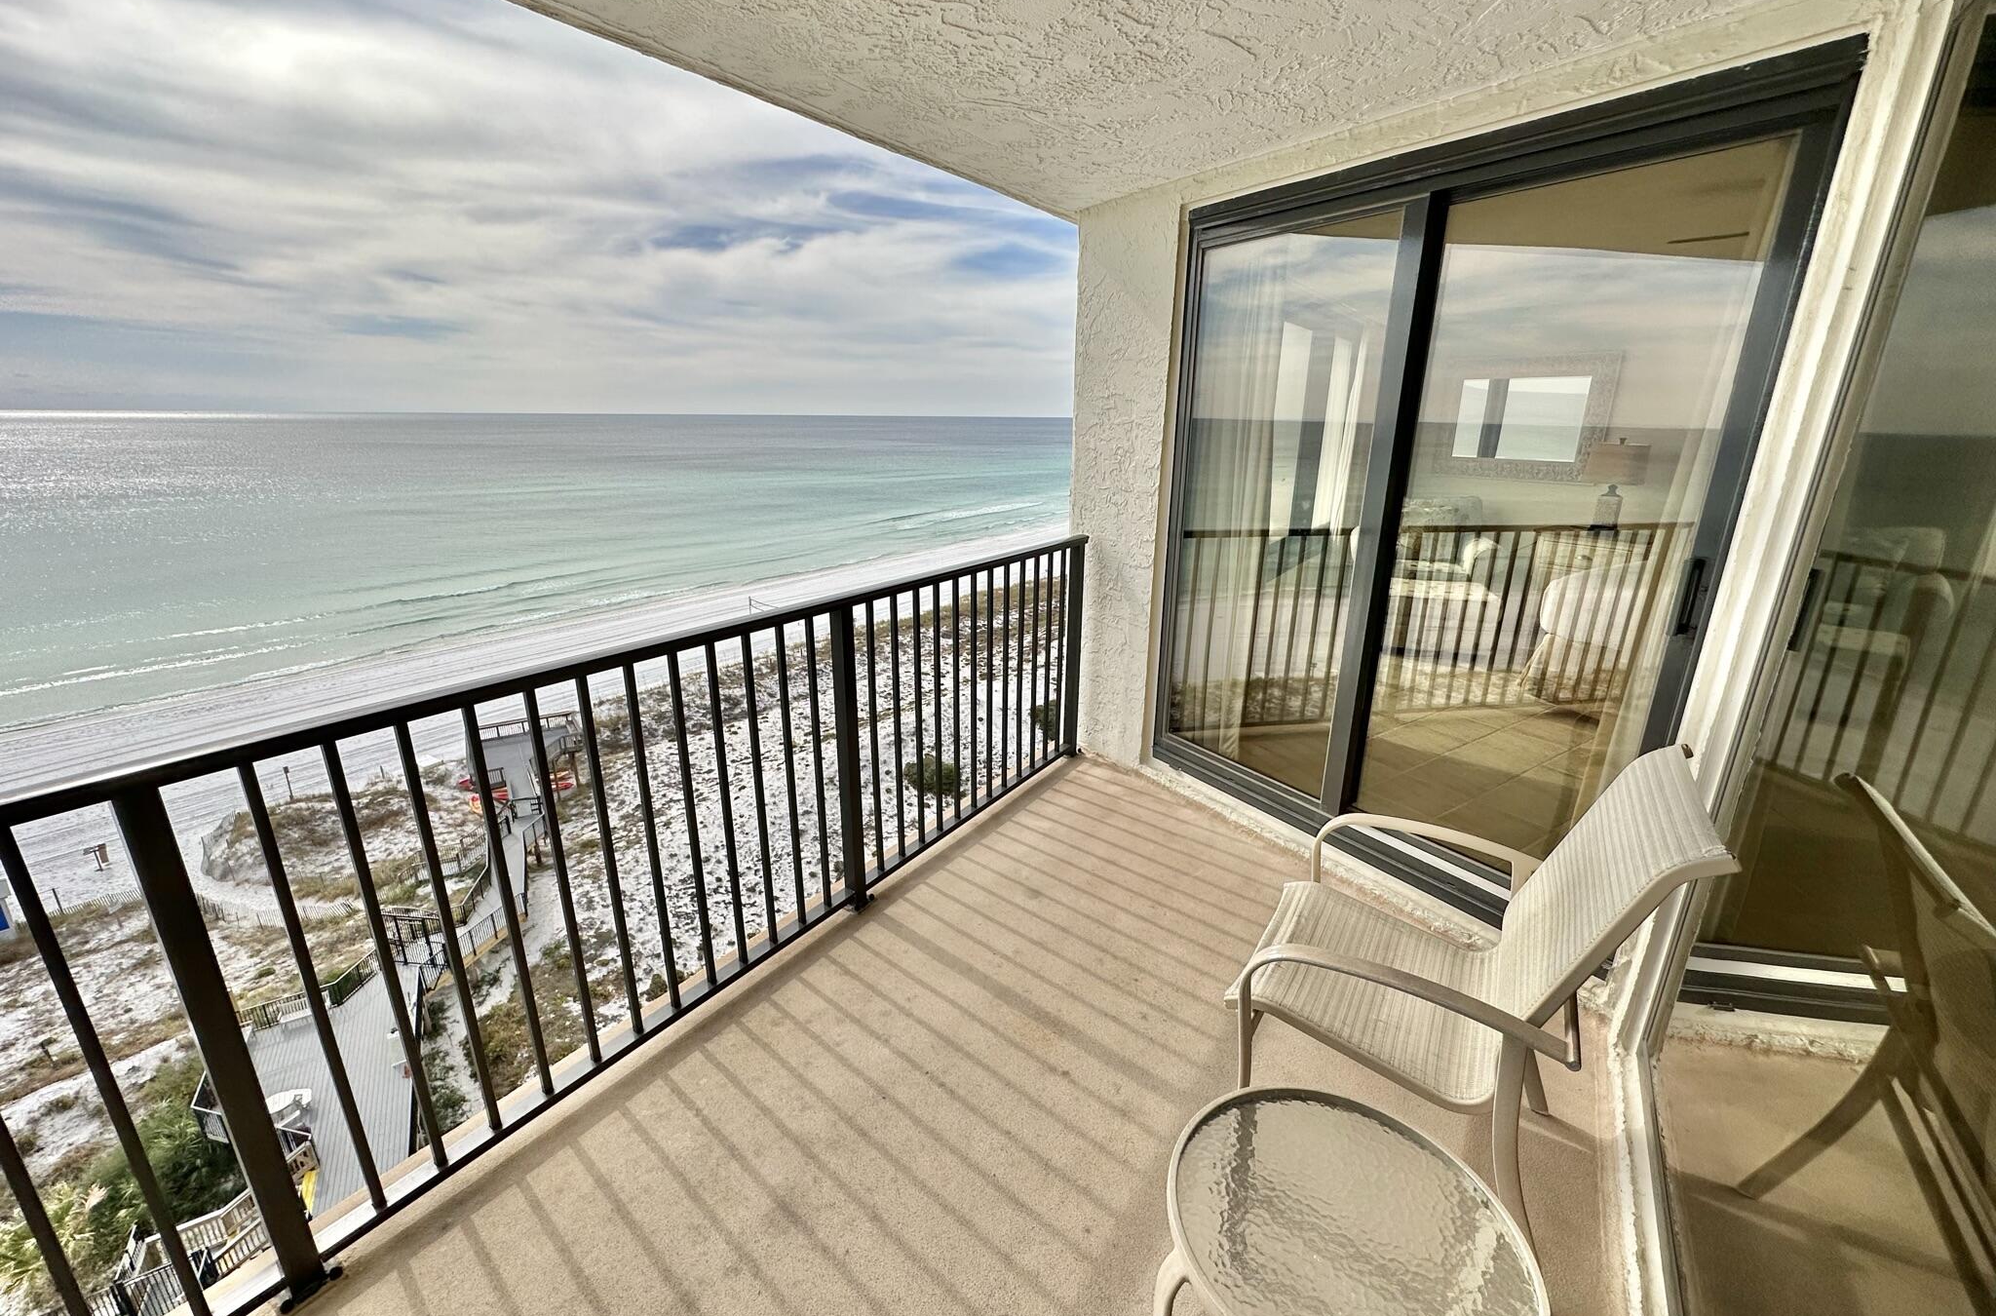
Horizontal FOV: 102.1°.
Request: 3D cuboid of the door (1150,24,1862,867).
[{"bbox_3d":[1.265,-0.389,2.667,0.120,2.230,1.797,-11,20,-33],"label":"door"}]

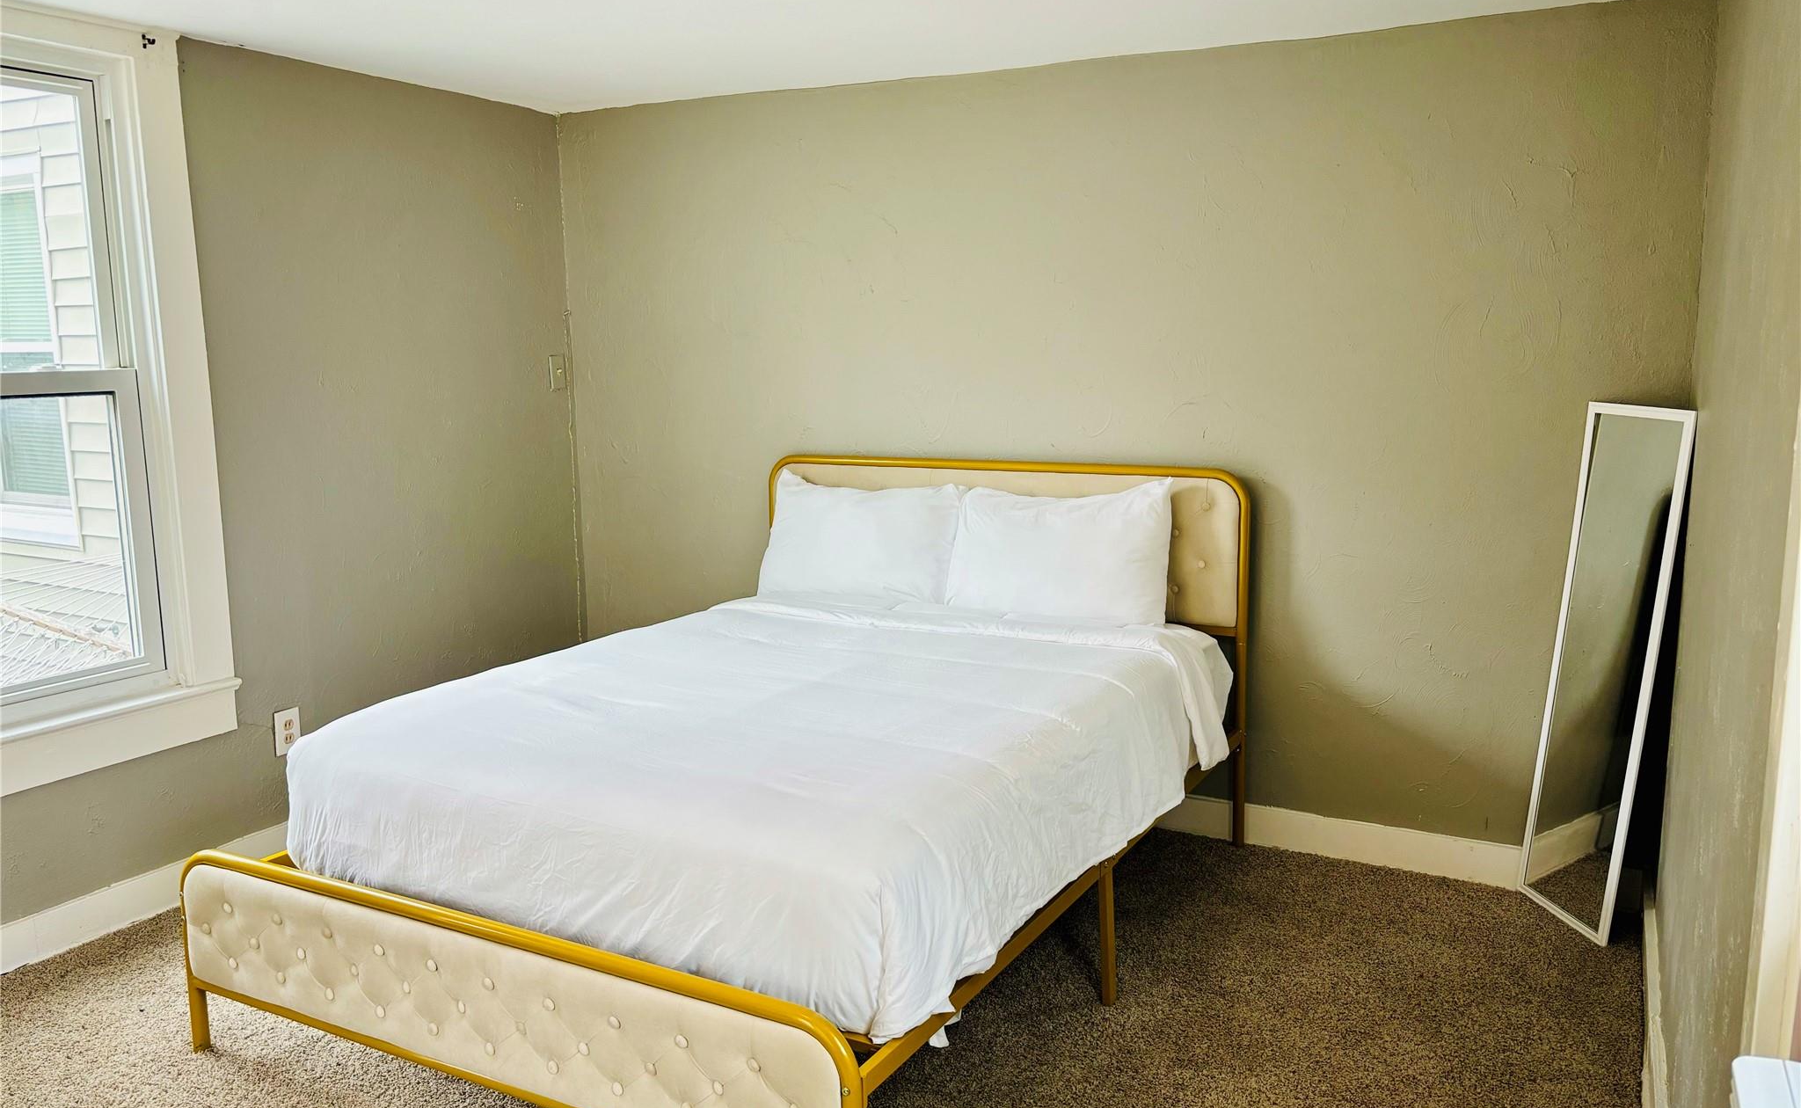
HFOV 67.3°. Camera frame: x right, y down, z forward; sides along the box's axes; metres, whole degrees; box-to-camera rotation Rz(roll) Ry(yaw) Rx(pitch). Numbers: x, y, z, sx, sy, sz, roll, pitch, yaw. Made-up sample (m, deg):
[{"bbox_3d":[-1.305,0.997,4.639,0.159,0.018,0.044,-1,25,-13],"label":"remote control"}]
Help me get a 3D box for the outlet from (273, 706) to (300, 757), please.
[{"bbox_3d":[-1.617,0.470,3.569,0.008,0.116,0.071,4,10,29],"label":"outlet"}]

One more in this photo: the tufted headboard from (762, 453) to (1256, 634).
[{"bbox_3d":[0.254,-0.045,3.900,1.515,0.443,0.050,4,10,29],"label":"tufted headboard"}]

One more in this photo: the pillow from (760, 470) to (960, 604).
[{"bbox_3d":[-0.111,-0.032,3.916,0.655,0.400,0.160,4,-8,29],"label":"pillow"}]

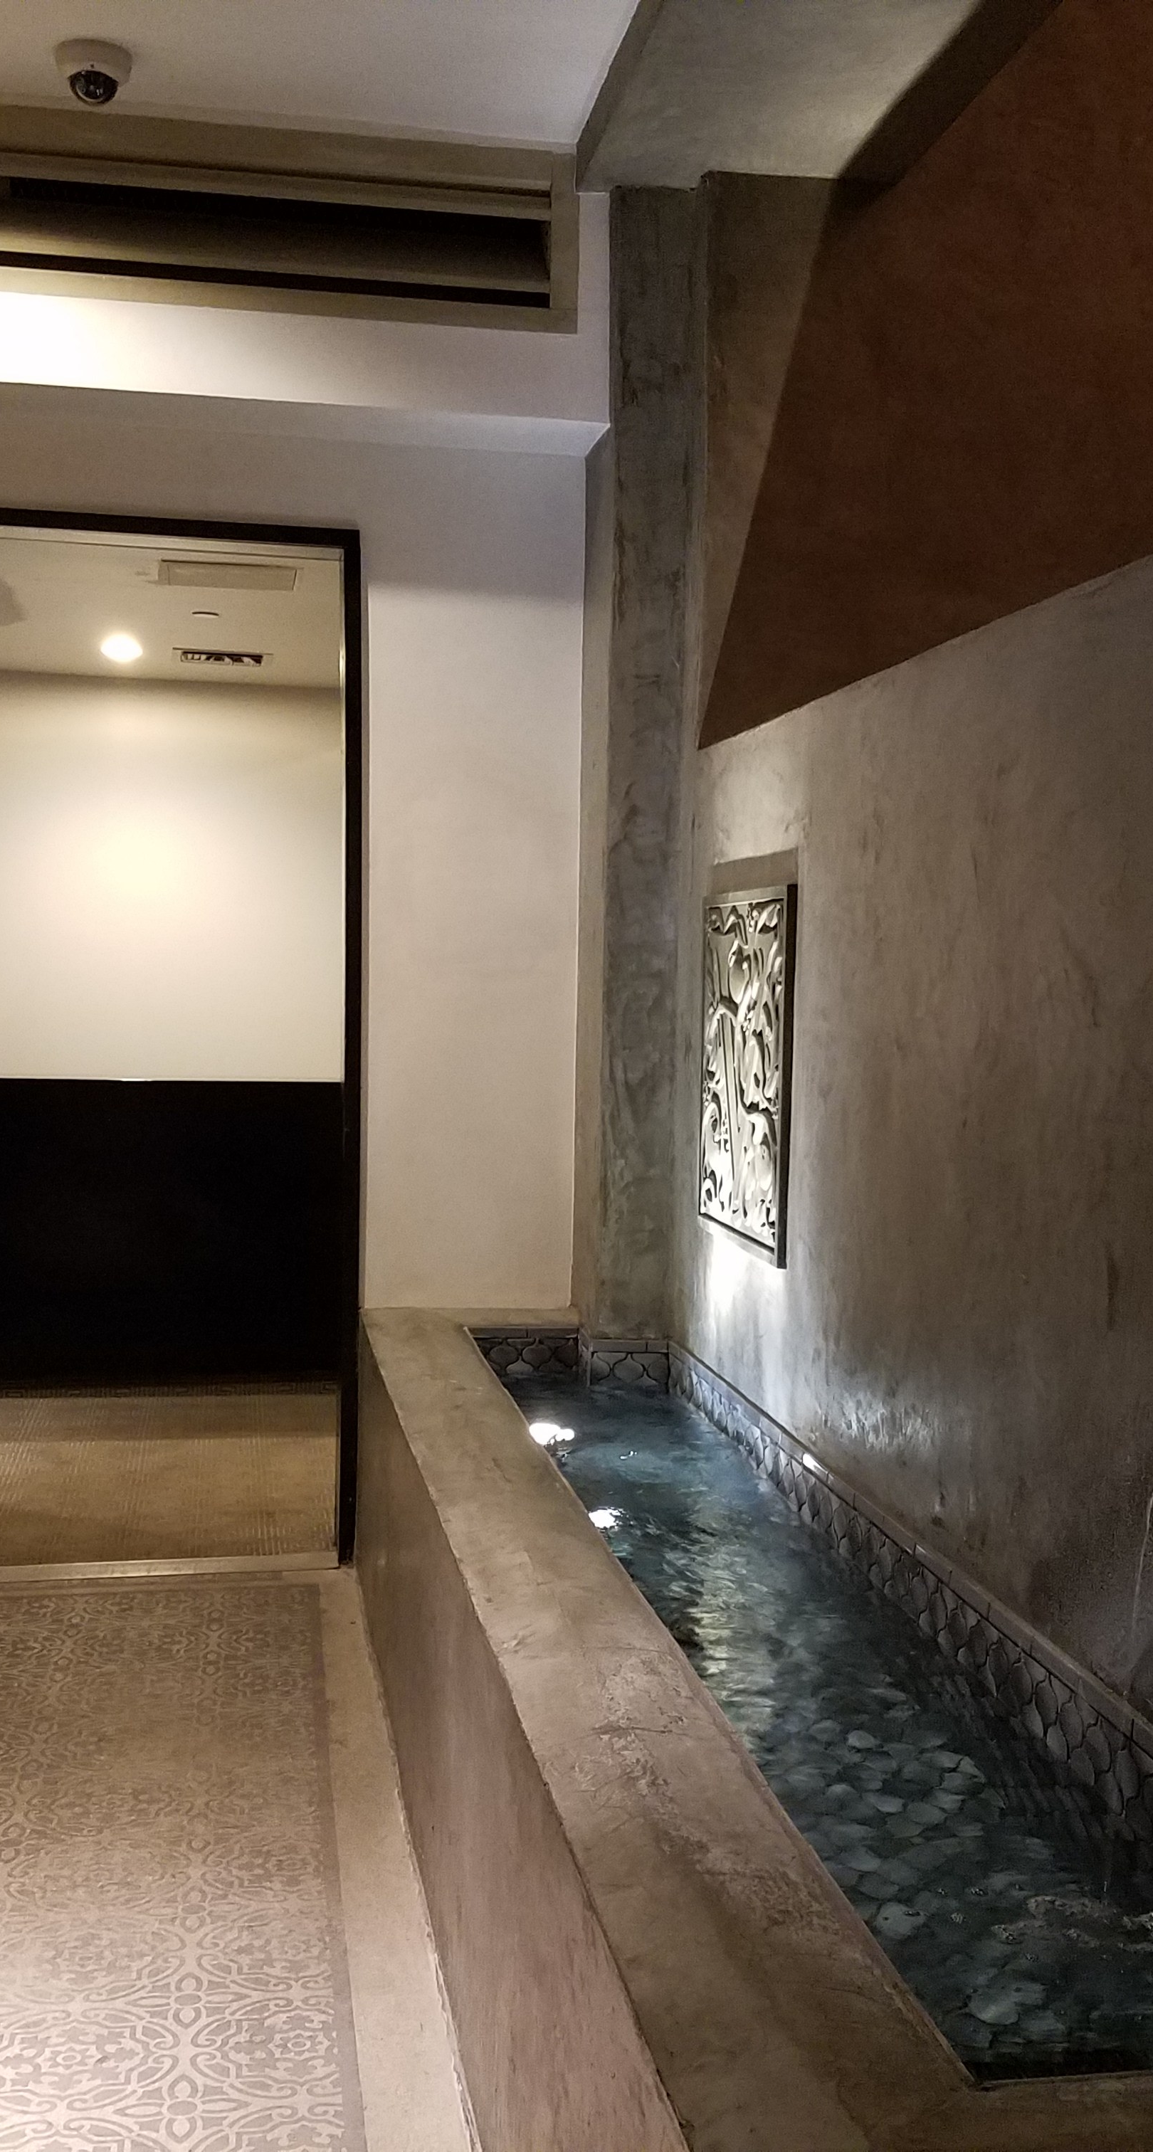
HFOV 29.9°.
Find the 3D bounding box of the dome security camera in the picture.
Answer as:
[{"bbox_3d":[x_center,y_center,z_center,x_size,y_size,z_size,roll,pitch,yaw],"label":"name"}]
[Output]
[{"bbox_3d":[-0.968,-1.999,4.326,0.152,0.098,0.152,0,3,-14],"label":"dome security camera"}]

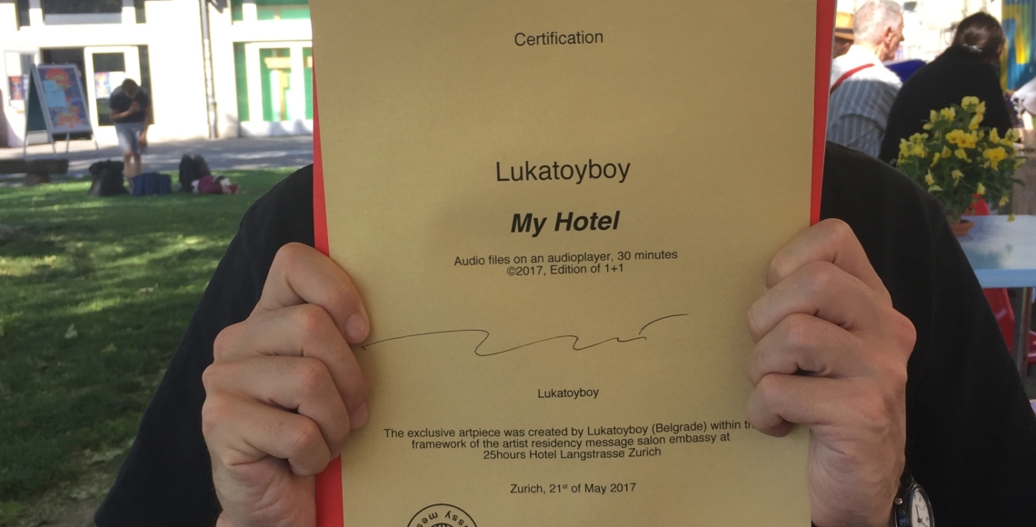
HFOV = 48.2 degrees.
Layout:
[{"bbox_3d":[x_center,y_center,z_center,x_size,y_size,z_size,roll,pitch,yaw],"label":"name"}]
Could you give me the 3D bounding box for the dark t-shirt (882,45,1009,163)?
[{"bbox_3d":[1.493,-0.486,4.050,0.480,0.570,0.380,2,12,24],"label":"dark t-shirt"}]

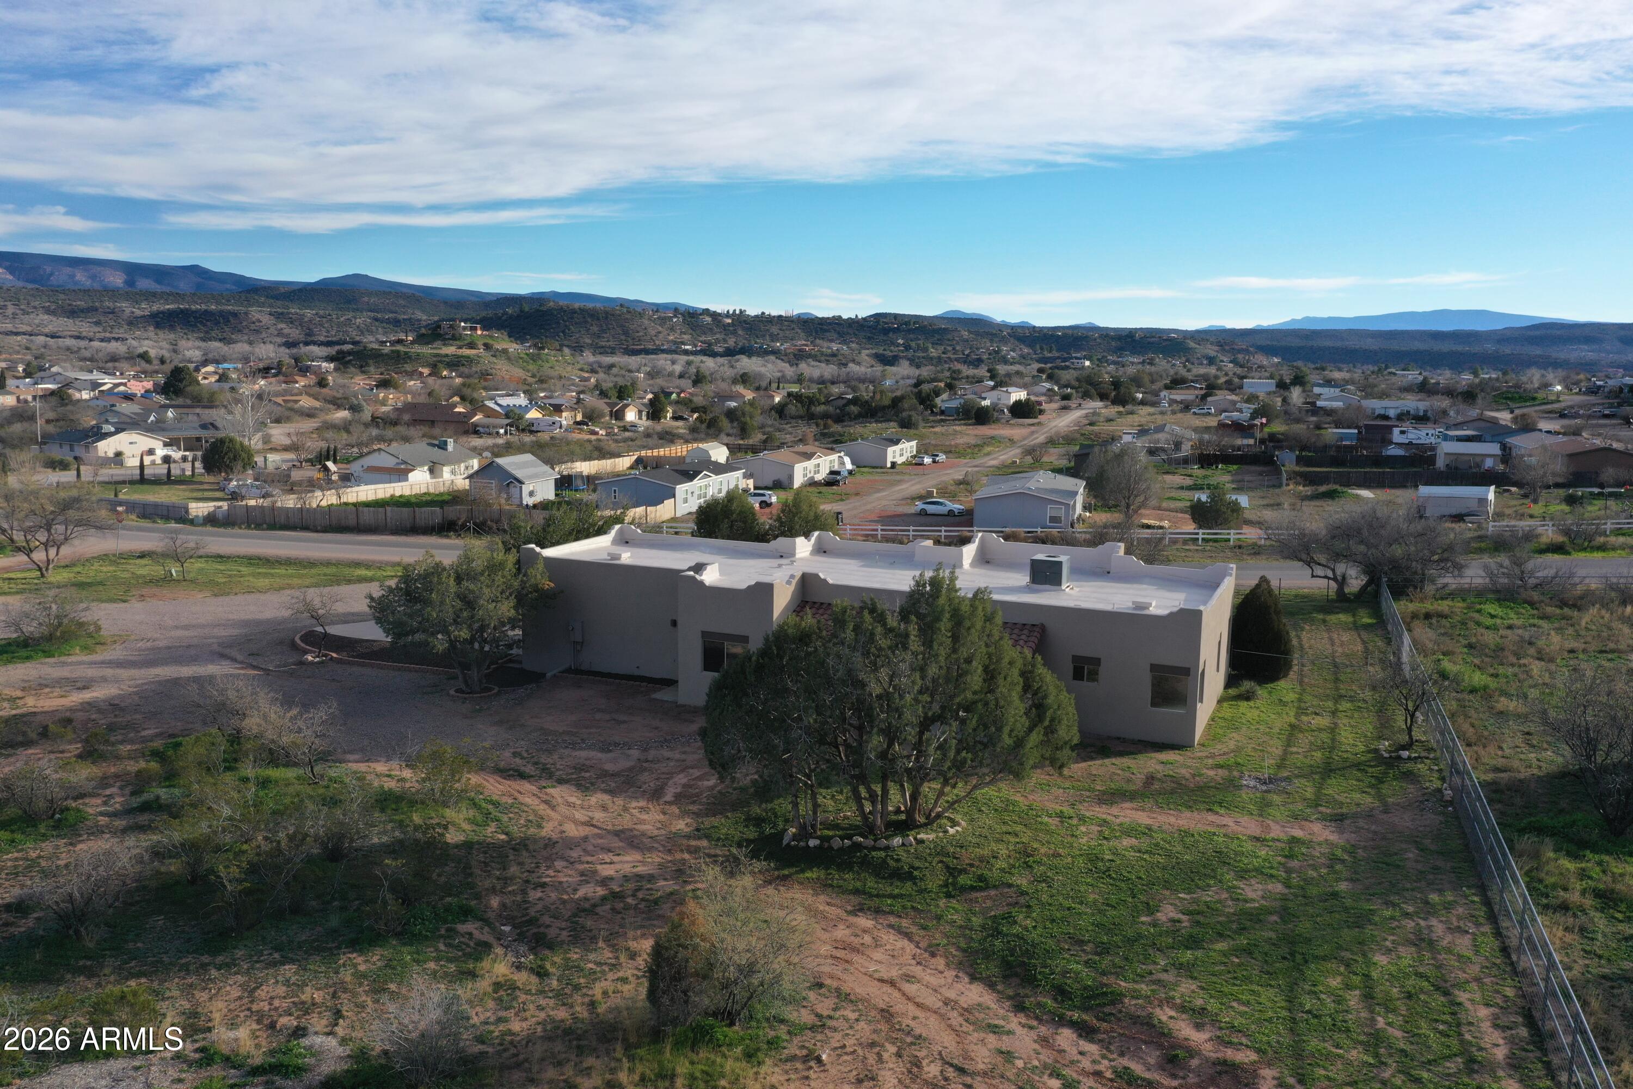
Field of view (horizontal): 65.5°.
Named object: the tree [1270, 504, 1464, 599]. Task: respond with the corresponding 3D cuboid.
[{"bbox_3d":[30.941,0.479,71.114,10.200,5.300,9.000,0,9,0],"label":"tree"}]

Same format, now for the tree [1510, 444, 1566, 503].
[{"bbox_3d":[80.627,-7.894,141.155,5.433,6.332,5.162,5,10,29],"label":"tree"}]

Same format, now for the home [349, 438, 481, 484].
[{"bbox_3d":[-48.661,-9.926,154.712,9.200,4.800,13.500,3,9,19],"label":"home"}]

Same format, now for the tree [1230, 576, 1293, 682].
[{"bbox_3d":[18.220,3.333,51.612,2.404,4.134,2.404,4,9,20],"label":"tree"}]

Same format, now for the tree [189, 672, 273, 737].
[{"bbox_3d":[-19.391,5.278,41.822,2.625,2.041,2.363,-4,10,-25],"label":"tree"}]

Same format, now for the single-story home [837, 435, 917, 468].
[{"bbox_3d":[8.856,-13.907,185.983,7.930,3.720,16.400,4,10,20],"label":"single-story home"}]

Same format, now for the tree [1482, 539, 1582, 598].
[{"bbox_3d":[41.096,1.333,72.838,5.000,3.400,4.800,0,9,0],"label":"tree"}]

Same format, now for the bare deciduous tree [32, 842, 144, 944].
[{"bbox_3d":[-15.649,7.515,27.202,2.100,2.100,2.100,0,9,0],"label":"bare deciduous tree"}]

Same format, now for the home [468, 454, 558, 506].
[{"bbox_3d":[-31.081,-6.598,130.405,6.600,4.400,6.700,4,9,19],"label":"home"}]

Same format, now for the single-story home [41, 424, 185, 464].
[{"bbox_3d":[-110.565,-15.952,199.522,15.500,4.500,12.200,7,11,35],"label":"single-story home"}]

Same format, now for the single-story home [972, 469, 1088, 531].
[{"bbox_3d":[19.198,-3.940,113.024,8.080,3.600,16.620,3,9,17],"label":"single-story home"}]

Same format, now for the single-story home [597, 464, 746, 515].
[{"bbox_3d":[-13.838,-5.589,123.465,8.230,3.670,15.760,3,9,19],"label":"single-story home"}]

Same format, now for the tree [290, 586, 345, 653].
[{"bbox_3d":[-21.144,3.210,53.841,2.250,2.850,2.250,0,9,0],"label":"tree"}]

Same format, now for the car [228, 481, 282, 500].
[{"bbox_3d":[-53.774,-5.257,121.798,4.700,1.680,1.850,-3,10,-22],"label":"car"}]

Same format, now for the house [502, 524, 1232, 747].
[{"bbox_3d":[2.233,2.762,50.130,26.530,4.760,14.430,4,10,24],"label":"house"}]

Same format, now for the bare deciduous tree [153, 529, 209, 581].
[{"bbox_3d":[-38.214,0.541,76.325,2.949,3.110,2.507,-4,10,-27],"label":"bare deciduous tree"}]

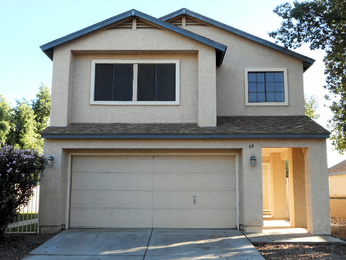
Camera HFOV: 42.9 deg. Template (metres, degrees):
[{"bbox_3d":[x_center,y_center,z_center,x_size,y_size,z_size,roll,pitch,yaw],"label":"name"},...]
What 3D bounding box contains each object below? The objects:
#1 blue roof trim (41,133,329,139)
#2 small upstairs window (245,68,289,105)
[{"bbox_3d":[0.354,0.173,12.140,7.925,0.140,0.080,0,-7,0],"label":"blue roof trim"},{"bbox_3d":[3.069,-1.400,14.374,1.390,1.260,0.100,0,-7,0],"label":"small upstairs window"}]

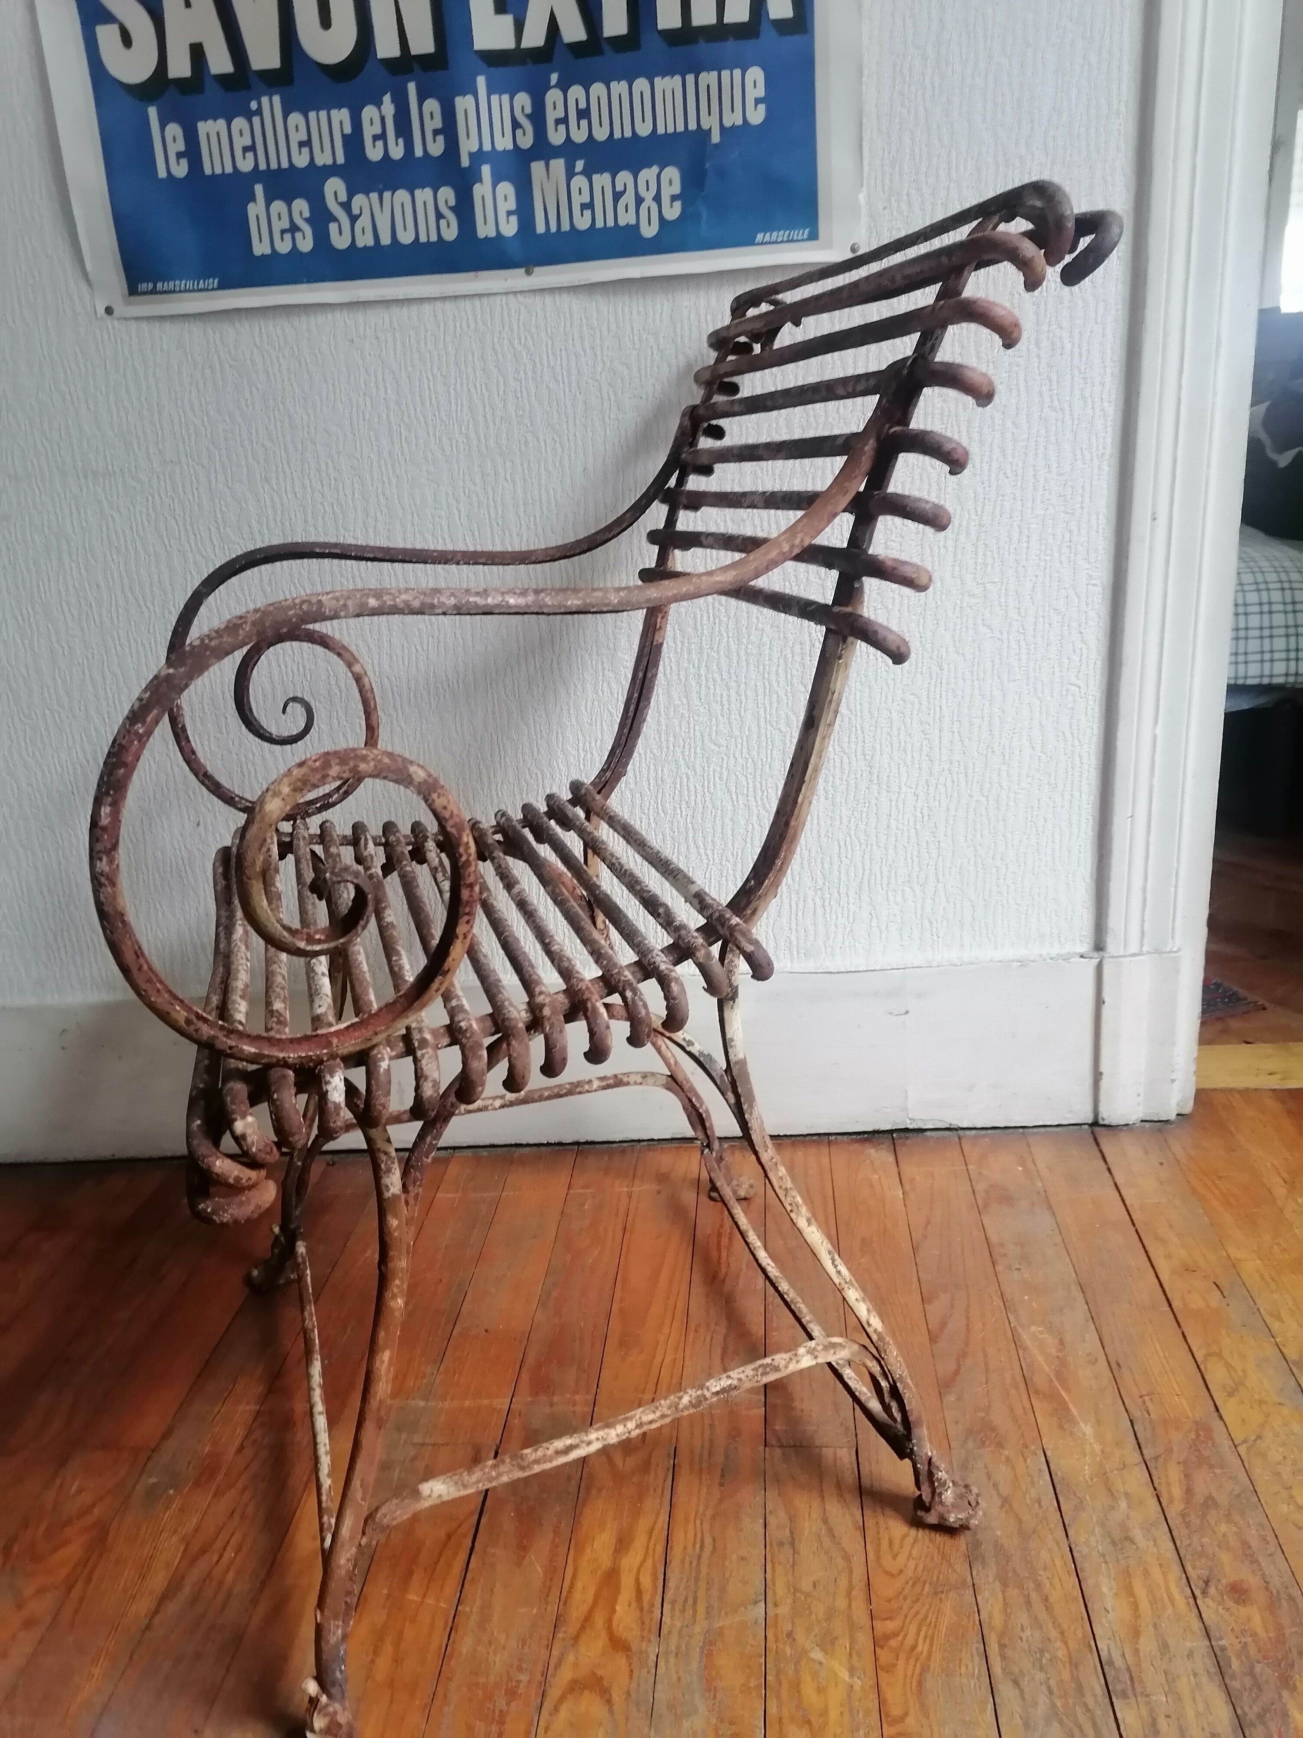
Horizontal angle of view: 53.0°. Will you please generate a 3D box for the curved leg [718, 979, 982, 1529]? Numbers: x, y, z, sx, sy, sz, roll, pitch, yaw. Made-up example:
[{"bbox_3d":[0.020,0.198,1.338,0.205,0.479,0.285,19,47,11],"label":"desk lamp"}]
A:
[{"bbox_3d":[0.145,0.279,0.889,0.172,0.444,0.058,-8,20,-11],"label":"curved leg"}]

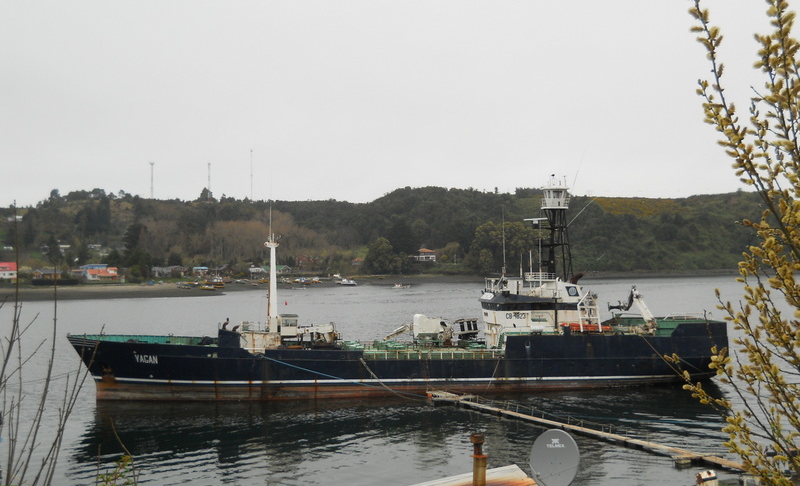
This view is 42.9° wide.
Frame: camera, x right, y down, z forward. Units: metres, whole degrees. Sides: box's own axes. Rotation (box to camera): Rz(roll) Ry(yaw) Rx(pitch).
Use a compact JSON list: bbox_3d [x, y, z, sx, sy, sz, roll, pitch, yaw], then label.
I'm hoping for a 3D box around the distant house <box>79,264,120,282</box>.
[{"bbox_3d":[-111.200,10.900,375.000,14.000,6.200,10.000,0,-1,-16],"label":"distant house"}]

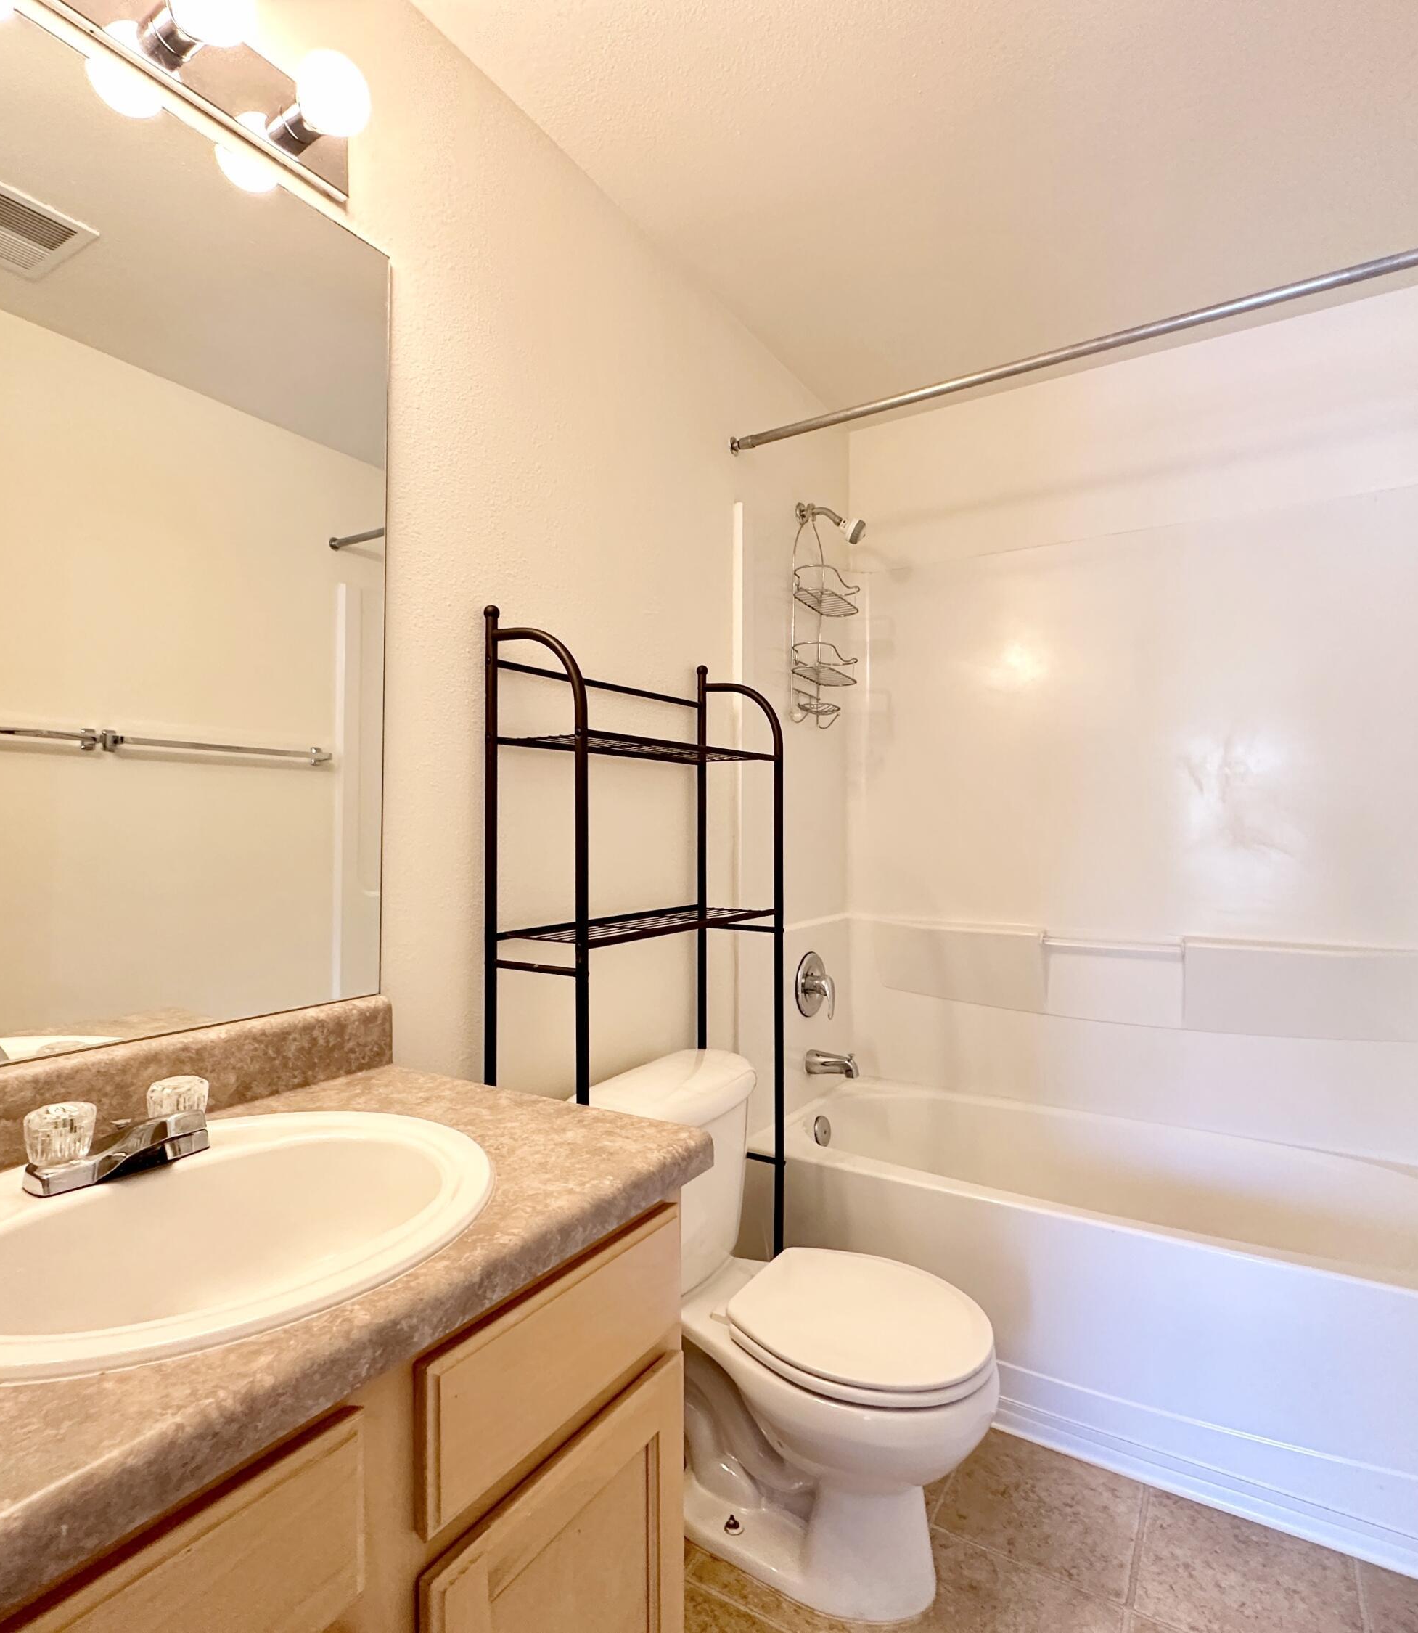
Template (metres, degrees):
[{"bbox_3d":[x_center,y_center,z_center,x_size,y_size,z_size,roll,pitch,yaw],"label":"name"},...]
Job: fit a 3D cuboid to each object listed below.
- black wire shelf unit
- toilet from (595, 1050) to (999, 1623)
[{"bbox_3d":[-0.101,0.435,1.585,0.210,1.540,0.636,0,-1,32],"label":"black wire shelf unit"},{"bbox_3d":[0.119,0.844,1.450,0.695,0.720,0.450,0,-1,32],"label":"toilet"}]

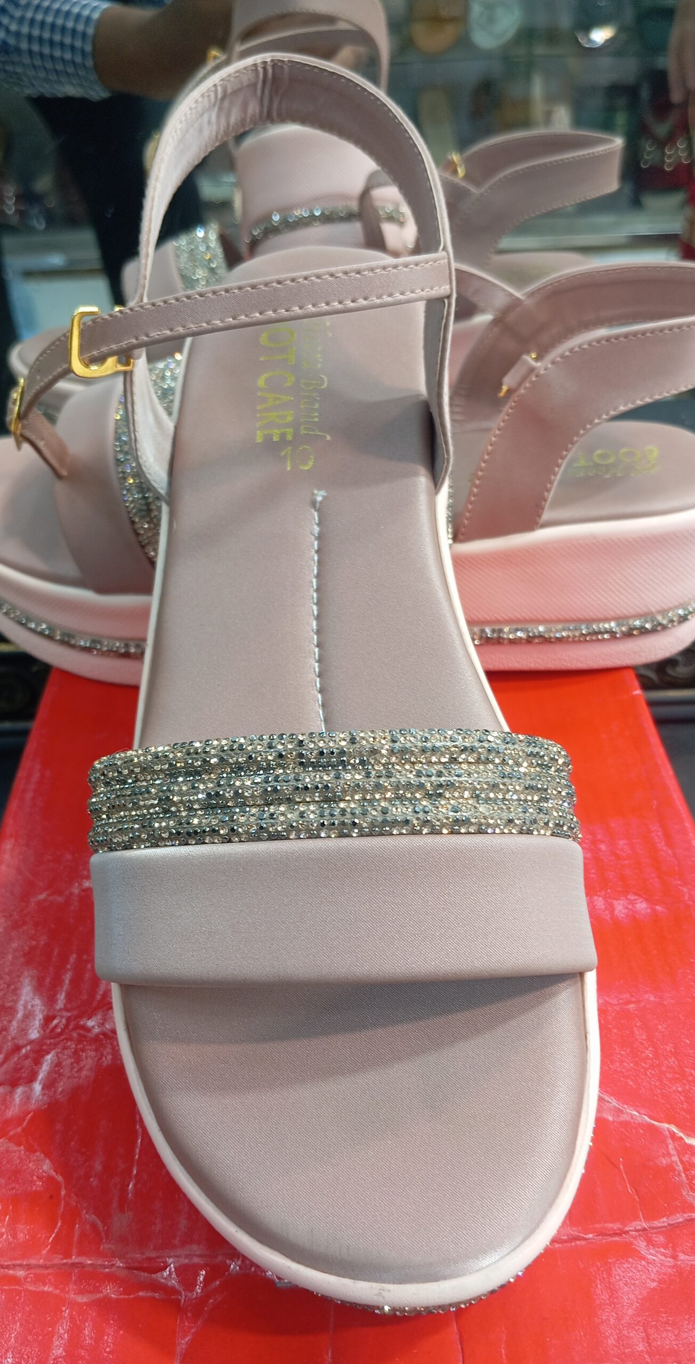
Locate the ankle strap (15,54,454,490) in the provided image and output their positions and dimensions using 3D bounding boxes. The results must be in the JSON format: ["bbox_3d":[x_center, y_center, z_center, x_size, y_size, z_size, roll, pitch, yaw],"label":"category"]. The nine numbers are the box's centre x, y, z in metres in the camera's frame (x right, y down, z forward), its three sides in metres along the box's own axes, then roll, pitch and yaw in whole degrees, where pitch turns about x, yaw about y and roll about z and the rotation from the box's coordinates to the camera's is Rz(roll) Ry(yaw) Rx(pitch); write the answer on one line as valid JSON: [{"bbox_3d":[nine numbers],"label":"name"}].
[{"bbox_3d":[-0.027,-0.101,0.270,0.105,0.062,0.099,-3,56,-1],"label":"ankle strap"}]

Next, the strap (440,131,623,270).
[{"bbox_3d":[0.068,-0.202,0.484,0.099,0.065,0.083,-7,38,-5],"label":"strap"}]

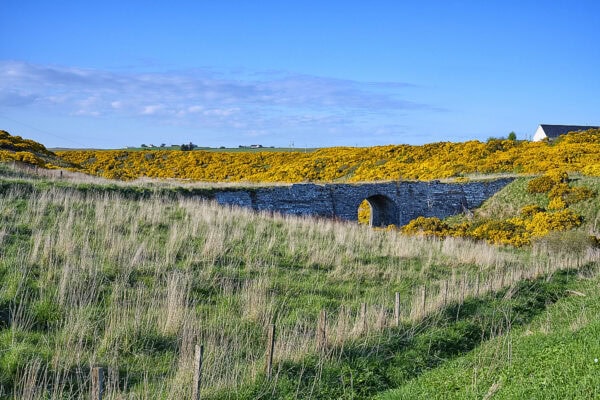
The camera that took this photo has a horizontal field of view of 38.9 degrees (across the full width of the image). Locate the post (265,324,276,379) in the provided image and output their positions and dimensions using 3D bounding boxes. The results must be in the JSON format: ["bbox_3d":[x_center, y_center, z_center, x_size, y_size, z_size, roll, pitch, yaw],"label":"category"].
[{"bbox_3d":[-0.586,3.008,16.875,0.100,1.080,0.100,4,4,24],"label":"post"}]

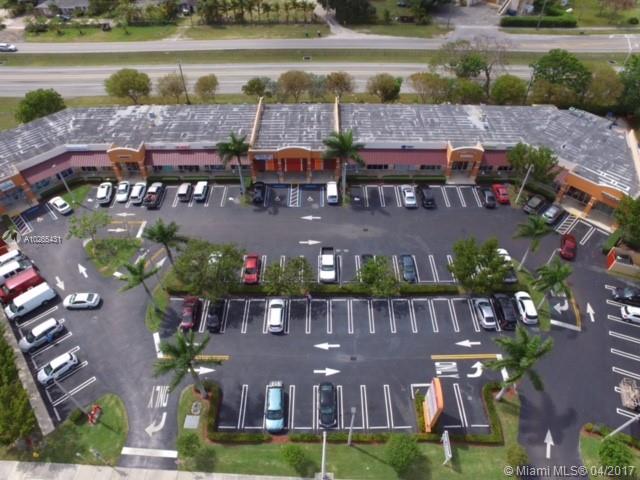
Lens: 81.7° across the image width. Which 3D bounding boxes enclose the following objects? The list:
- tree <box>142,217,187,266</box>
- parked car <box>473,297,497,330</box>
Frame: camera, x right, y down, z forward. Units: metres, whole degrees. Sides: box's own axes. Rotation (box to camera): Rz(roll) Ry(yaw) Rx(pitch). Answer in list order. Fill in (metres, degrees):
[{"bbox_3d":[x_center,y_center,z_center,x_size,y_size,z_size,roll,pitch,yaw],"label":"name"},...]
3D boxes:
[{"bbox_3d":[-21.419,1.480,52.109,4.900,6.600,4.900,0,50,0],"label":"tree"},{"bbox_3d":[22.070,9.529,49.289,1.800,1.450,4.550,0,46,0],"label":"parked car"}]

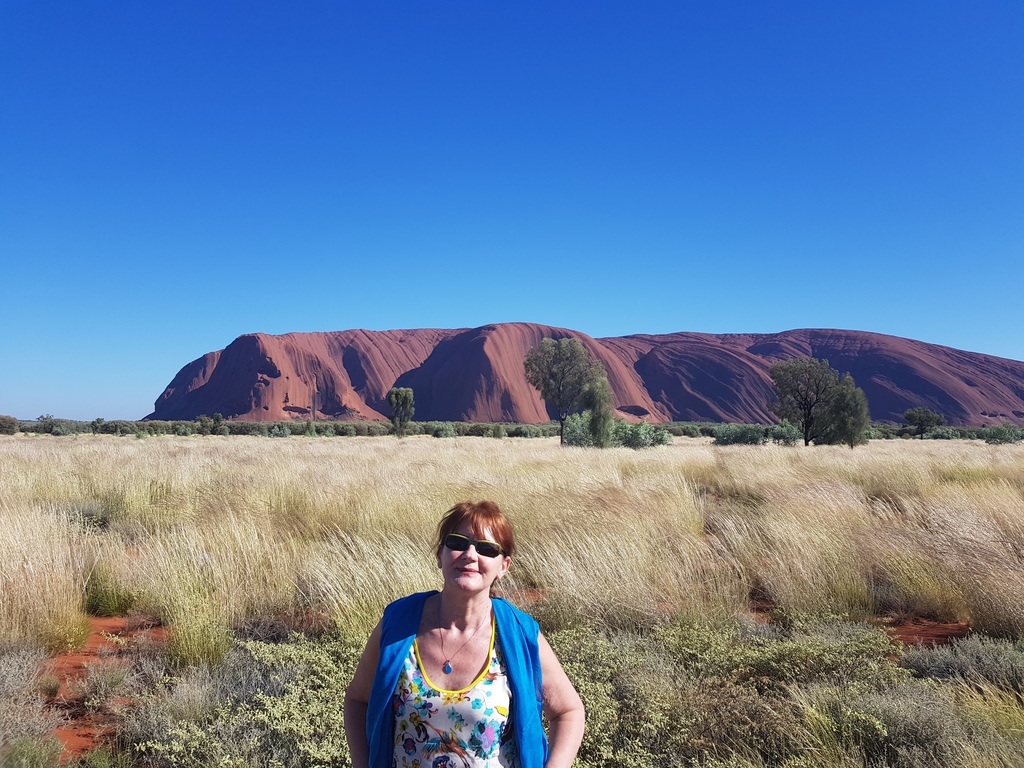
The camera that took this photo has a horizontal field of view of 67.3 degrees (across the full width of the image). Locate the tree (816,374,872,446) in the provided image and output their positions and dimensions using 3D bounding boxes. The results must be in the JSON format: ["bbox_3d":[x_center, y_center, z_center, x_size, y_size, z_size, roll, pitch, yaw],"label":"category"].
[{"bbox_3d":[21.551,1.930,50.000,3.511,5.356,3.160,0,-3,0],"label":"tree"}]

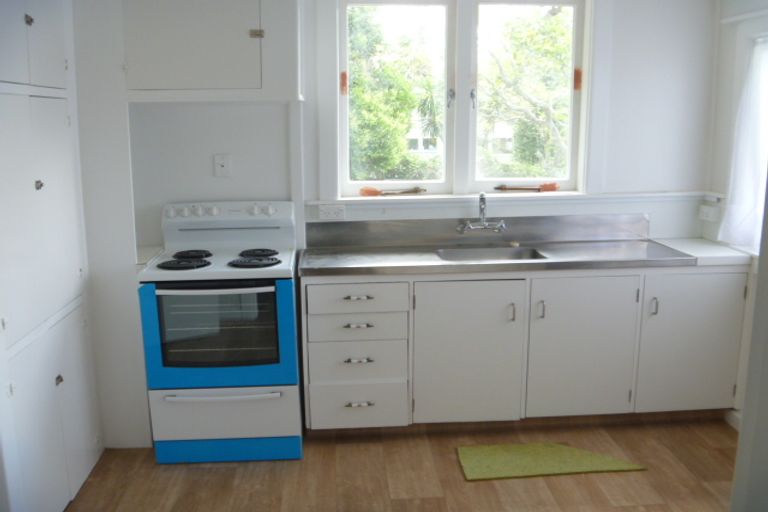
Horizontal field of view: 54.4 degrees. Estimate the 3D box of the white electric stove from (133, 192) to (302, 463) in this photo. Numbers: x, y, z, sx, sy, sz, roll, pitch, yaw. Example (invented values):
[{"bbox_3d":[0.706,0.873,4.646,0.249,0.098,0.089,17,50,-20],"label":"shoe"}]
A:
[{"bbox_3d":[-0.713,0.334,3.450,0.637,1.118,0.593,-2,12,-4],"label":"white electric stove"}]

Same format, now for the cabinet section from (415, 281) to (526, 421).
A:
[{"bbox_3d":[0.362,0.381,3.520,0.496,0.647,0.470,-1,11,-4],"label":"cabinet section"}]

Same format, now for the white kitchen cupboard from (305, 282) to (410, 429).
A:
[{"bbox_3d":[-0.136,0.420,3.660,0.467,0.698,0.489,-2,12,-4],"label":"white kitchen cupboard"}]

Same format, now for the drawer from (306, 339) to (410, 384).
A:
[{"bbox_3d":[-0.133,0.448,3.632,0.453,0.194,0.455,-2,12,-4],"label":"drawer"}]

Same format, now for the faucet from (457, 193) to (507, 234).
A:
[{"bbox_3d":[0.493,-0.211,3.760,0.240,0.205,0.180,-2,12,-4],"label":"faucet"}]

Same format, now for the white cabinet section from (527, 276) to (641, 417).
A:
[{"bbox_3d":[0.920,0.385,3.742,0.527,0.682,0.489,-2,12,-4],"label":"white cabinet section"}]

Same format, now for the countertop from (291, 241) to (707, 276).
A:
[{"bbox_3d":[0.517,0.003,3.637,1.824,0.040,0.508,-2,12,-4],"label":"countertop"}]

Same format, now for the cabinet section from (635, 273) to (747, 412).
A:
[{"bbox_3d":[1.363,0.347,3.582,0.465,0.644,0.470,-1,11,-4],"label":"cabinet section"}]

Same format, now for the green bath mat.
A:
[{"bbox_3d":[0.737,0.903,3.351,0.791,0.012,0.308,-2,12,-4],"label":"green bath mat"}]

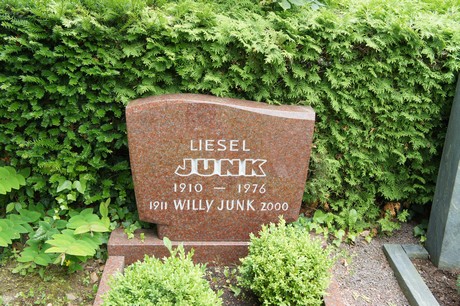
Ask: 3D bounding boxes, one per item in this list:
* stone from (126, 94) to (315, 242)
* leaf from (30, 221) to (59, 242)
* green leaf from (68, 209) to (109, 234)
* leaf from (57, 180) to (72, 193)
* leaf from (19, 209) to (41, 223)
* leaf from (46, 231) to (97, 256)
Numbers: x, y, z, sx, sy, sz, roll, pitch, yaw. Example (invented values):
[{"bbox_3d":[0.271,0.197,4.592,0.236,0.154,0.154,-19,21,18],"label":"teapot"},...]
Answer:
[{"bbox_3d":[-0.038,0.070,2.422,0.765,0.695,0.120,0,27,0],"label":"stone"},{"bbox_3d":[-0.859,0.363,2.542,0.113,0.056,0.085,0,27,0],"label":"leaf"},{"bbox_3d":[-0.661,0.320,2.565,0.165,0.066,0.122,0,27,0],"label":"green leaf"},{"bbox_3d":[-0.782,0.158,2.595,0.064,0.047,0.028,0,27,0],"label":"leaf"},{"bbox_3d":[-0.940,0.294,2.585,0.099,0.038,0.070,0,27,0],"label":"leaf"},{"bbox_3d":[-0.726,0.412,2.499,0.211,0.056,0.132,0,27,0],"label":"leaf"}]

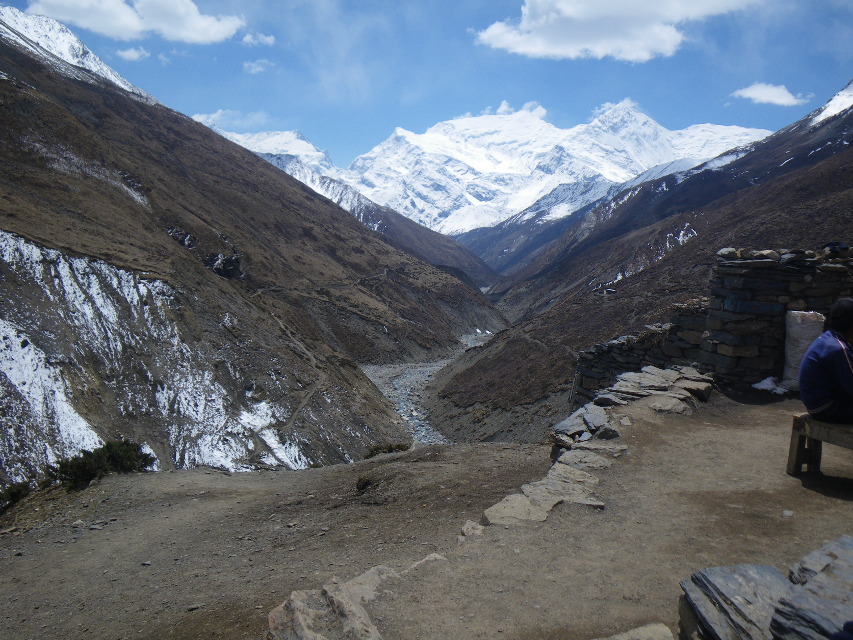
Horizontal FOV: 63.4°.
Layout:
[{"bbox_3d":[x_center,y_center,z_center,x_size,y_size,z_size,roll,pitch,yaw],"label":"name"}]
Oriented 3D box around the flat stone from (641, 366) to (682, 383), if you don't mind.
[{"bbox_3d":[2.513,0.581,7.400,0.270,0.060,0.500,-2,9,-13],"label":"flat stone"}]

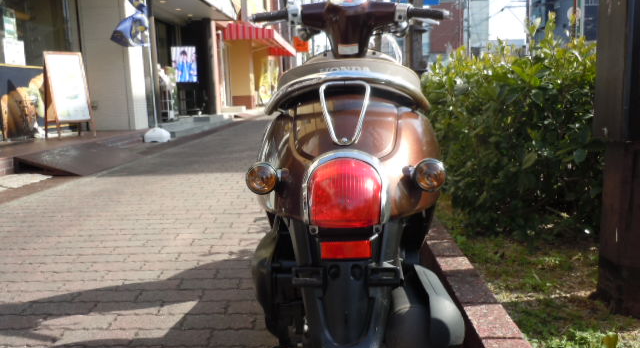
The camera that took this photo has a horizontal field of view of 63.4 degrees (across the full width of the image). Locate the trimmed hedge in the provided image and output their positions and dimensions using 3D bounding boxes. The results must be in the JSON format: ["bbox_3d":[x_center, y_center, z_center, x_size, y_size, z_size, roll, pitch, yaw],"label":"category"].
[{"bbox_3d":[0.986,-0.250,2.764,0.760,0.860,1.370,-1,9,3],"label":"trimmed hedge"}]

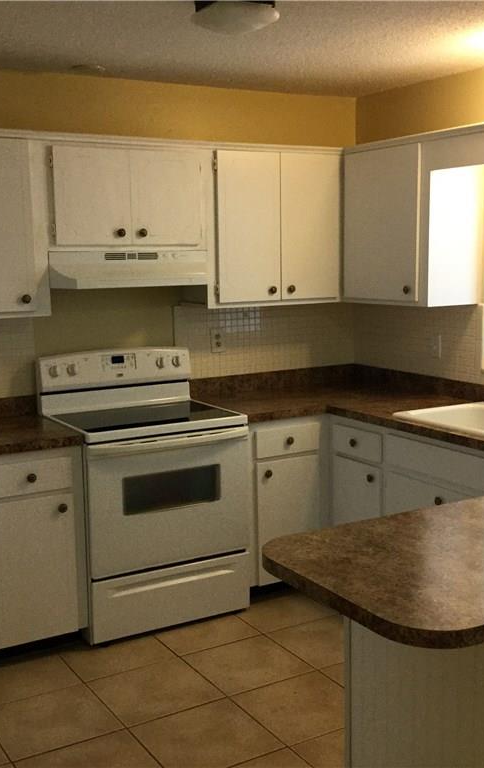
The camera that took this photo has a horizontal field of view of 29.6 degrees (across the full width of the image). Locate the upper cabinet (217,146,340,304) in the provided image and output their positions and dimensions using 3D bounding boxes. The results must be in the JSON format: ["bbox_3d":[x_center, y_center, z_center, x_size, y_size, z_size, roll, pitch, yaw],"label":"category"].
[{"bbox_3d":[0.097,-0.762,4.532,0.764,0.728,0.330,-6,9,-30],"label":"upper cabinet"}]

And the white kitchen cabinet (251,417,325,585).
[{"bbox_3d":[0.068,0.505,4.513,0.455,0.780,0.620,-6,9,-30],"label":"white kitchen cabinet"}]

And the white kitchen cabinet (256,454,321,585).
[{"bbox_3d":[0.074,0.594,4.508,0.375,0.594,0.595,-6,9,-30],"label":"white kitchen cabinet"}]

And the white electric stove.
[{"bbox_3d":[-0.440,0.463,4.159,0.760,1.180,0.635,-6,9,-30],"label":"white electric stove"}]

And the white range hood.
[{"bbox_3d":[-0.527,-0.519,4.120,0.755,0.154,0.450,-6,9,-30],"label":"white range hood"}]

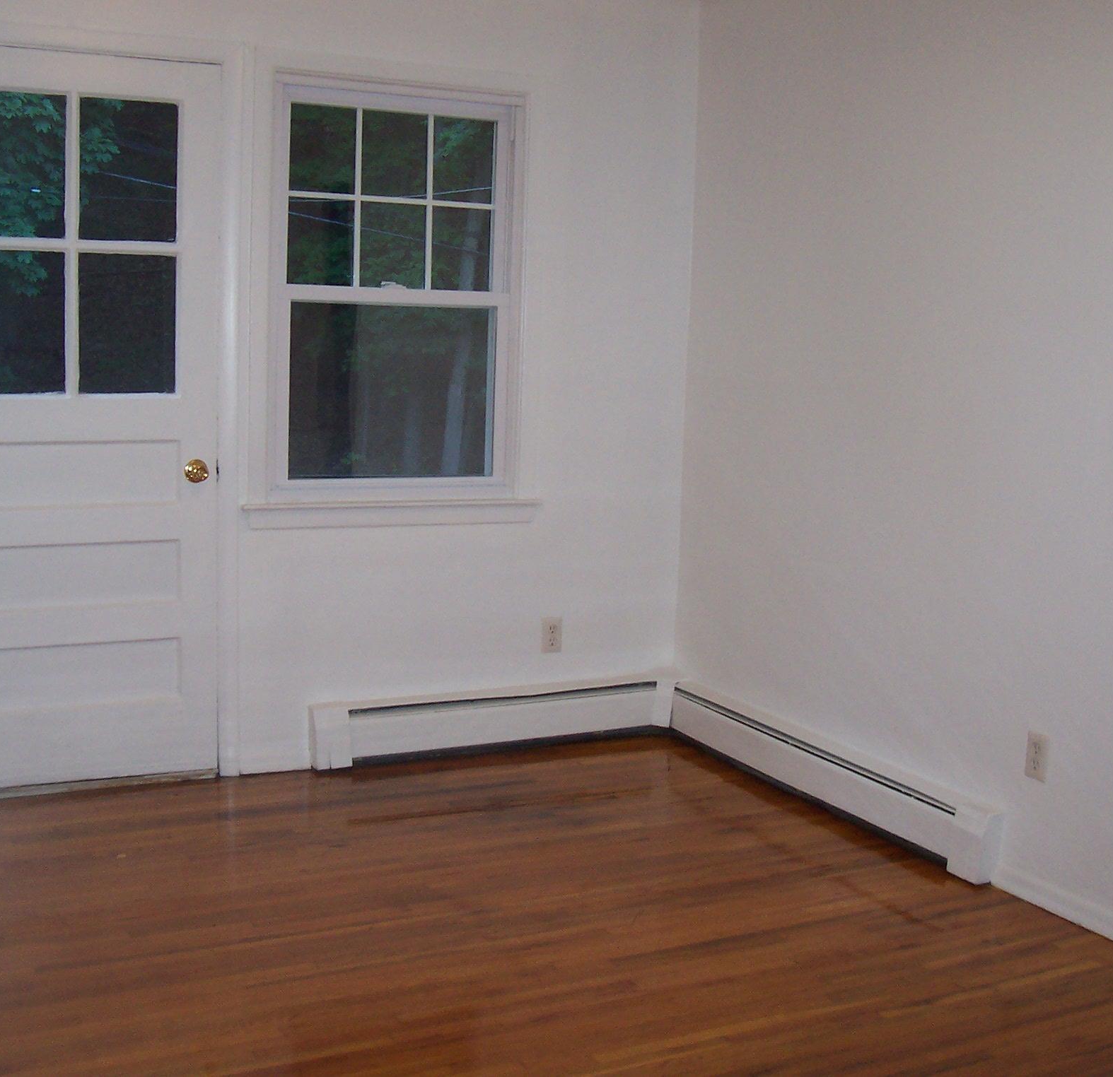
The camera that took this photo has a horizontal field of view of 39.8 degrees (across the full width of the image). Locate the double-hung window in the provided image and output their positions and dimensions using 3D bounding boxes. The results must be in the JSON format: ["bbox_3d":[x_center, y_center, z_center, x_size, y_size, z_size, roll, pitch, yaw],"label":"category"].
[{"bbox_3d":[-0.482,-0.737,4.629,0.791,1.240,0.090,-2,9,-26],"label":"double-hung window"}]

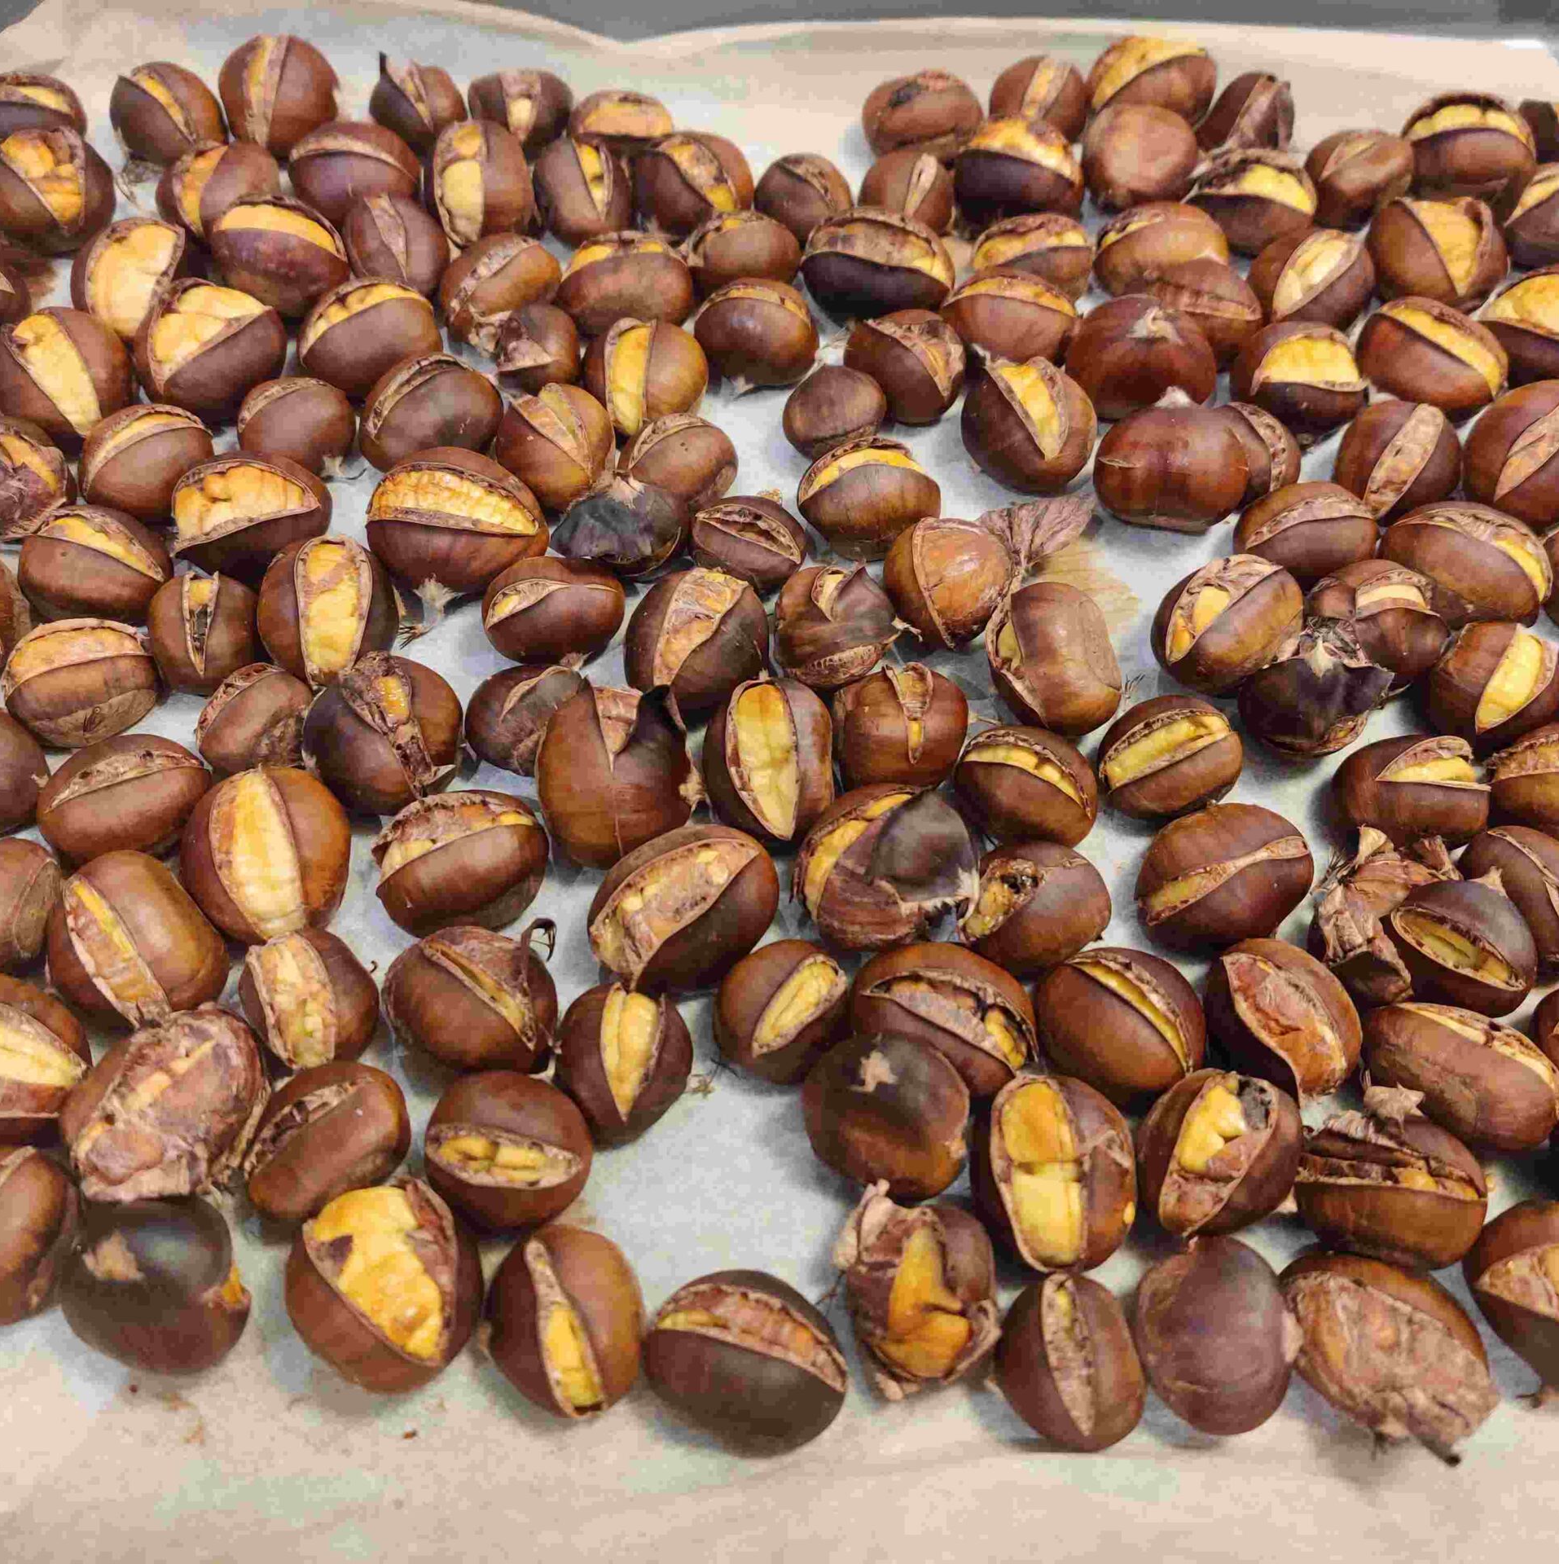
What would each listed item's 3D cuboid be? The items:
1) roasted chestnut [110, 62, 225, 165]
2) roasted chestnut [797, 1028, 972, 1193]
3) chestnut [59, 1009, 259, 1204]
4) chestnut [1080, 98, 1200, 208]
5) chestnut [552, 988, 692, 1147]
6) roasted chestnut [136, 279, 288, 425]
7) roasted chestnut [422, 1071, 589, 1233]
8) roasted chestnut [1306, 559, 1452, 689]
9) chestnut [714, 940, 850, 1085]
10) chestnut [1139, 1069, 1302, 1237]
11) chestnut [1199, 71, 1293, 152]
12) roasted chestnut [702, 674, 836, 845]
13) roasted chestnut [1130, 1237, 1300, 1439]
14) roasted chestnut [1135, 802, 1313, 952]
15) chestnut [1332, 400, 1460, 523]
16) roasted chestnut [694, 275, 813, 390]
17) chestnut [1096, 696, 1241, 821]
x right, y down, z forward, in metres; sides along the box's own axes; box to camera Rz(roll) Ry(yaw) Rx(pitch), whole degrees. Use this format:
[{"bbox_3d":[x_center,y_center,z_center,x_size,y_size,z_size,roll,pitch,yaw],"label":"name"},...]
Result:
[{"bbox_3d":[-0.155,-0.170,0.413,0.030,0.024,0.025,28,63,16],"label":"roasted chestnut"},{"bbox_3d":[0.018,0.057,0.278,0.029,0.023,0.027,41,68,21],"label":"roasted chestnut"},{"bbox_3d":[-0.103,0.053,0.272,0.029,0.025,0.035,34,66,18],"label":"chestnut"},{"bbox_3d":[0.088,-0.153,0.399,0.028,0.024,0.028,0,60,0],"label":"chestnut"},{"bbox_3d":[-0.026,0.046,0.269,0.023,0.020,0.027,-1,58,0],"label":"chestnut"},{"bbox_3d":[-0.126,-0.096,0.362,0.034,0.028,0.031,-33,63,-20],"label":"roasted chestnut"},{"bbox_3d":[-0.046,0.062,0.276,0.029,0.025,0.027,0,59,0],"label":"roasted chestnut"},{"bbox_3d":[0.119,-0.032,0.322,0.026,0.023,0.026,17,61,10],"label":"roasted chestnut"},{"bbox_3d":[0.001,0.041,0.290,0.026,0.023,0.023,-31,64,-17],"label":"chestnut"},{"bbox_3d":[0.070,0.059,0.258,0.022,0.022,0.030,40,66,22],"label":"chestnut"},{"bbox_3d":[0.117,-0.167,0.409,0.023,0.020,0.027,27,63,14],"label":"chestnut"},{"bbox_3d":[-0.002,-0.004,0.296,0.024,0.025,0.033,-7,58,-4],"label":"roasted chestnut"},{"bbox_3d":[0.066,0.083,0.246,0.024,0.022,0.029,-8,57,-5],"label":"roasted chestnut"},{"bbox_3d":[0.080,0.017,0.294,0.032,0.025,0.027,-21,60,-13],"label":"roasted chestnut"},{"bbox_3d":[0.134,-0.070,0.354,0.025,0.025,0.030,11,60,7],"label":"chestnut"},{"bbox_3d":[-0.006,-0.103,0.371,0.028,0.022,0.025,10,61,6],"label":"roasted chestnut"},{"bbox_3d":[0.072,-0.004,0.300,0.027,0.021,0.024,-22,60,-13],"label":"chestnut"}]

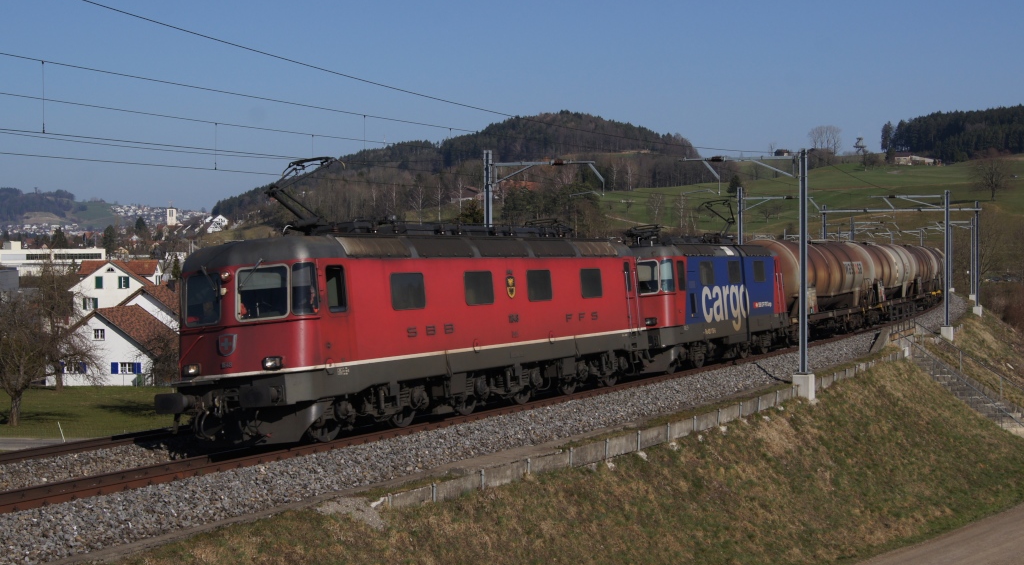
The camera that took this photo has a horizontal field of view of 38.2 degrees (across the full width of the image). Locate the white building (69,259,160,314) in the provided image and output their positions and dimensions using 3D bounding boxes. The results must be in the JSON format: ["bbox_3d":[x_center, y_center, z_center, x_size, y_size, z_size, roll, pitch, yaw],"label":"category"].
[{"bbox_3d":[-48.400,2.586,182.566,10.000,10.700,11.000,0,1,0],"label":"white building"}]

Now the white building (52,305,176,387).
[{"bbox_3d":[-36.950,5.738,139.362,10.300,7.000,13.500,0,1,0],"label":"white building"}]

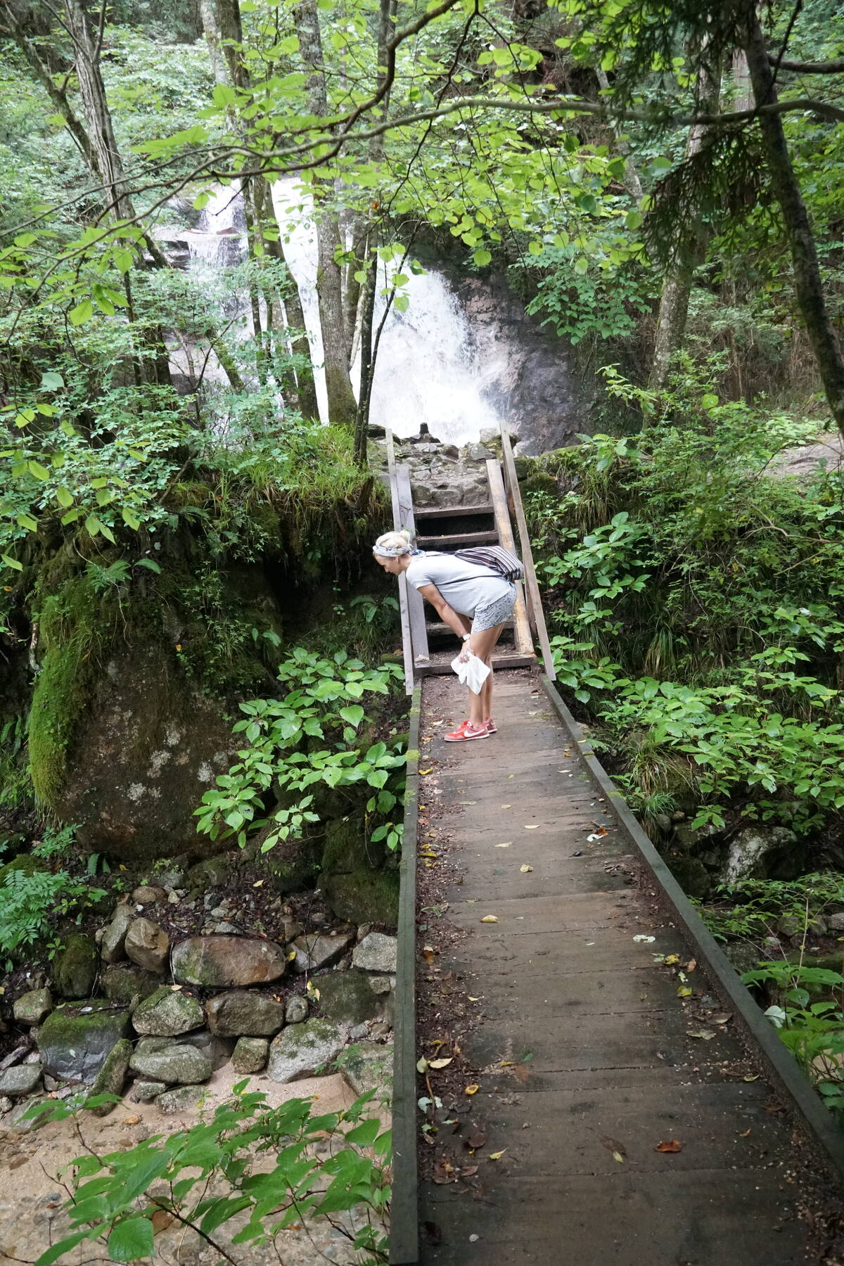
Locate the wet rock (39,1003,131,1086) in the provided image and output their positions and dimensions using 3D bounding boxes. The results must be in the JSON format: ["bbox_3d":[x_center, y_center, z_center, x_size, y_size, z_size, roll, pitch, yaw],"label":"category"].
[{"bbox_3d":[-1.878,2.273,6.450,0.500,0.380,0.420,0,7,0],"label":"wet rock"}]

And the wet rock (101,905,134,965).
[{"bbox_3d":[-1.825,1.810,6.950,0.200,0.300,0.280,0,7,0],"label":"wet rock"}]

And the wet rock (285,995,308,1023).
[{"bbox_3d":[-0.736,2.215,6.820,0.135,0.160,0.140,-4,8,-13],"label":"wet rock"}]

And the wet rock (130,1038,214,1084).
[{"bbox_3d":[-1.429,2.433,6.600,0.470,0.230,0.340,-4,8,-13],"label":"wet rock"}]

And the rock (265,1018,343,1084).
[{"bbox_3d":[-0.678,2.444,6.770,0.450,0.330,0.370,-4,8,-13],"label":"rock"}]

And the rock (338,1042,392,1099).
[{"bbox_3d":[-0.282,2.357,6.250,0.330,0.250,0.330,0,7,0],"label":"rock"}]

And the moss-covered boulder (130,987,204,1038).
[{"bbox_3d":[-1.479,2.204,6.750,0.420,0.280,0.340,-4,8,-13],"label":"moss-covered boulder"}]

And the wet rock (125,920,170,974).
[{"bbox_3d":[-1.618,1.854,6.850,0.260,0.270,0.270,0,7,0],"label":"wet rock"}]

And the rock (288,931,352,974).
[{"bbox_3d":[-0.613,1.952,7.080,0.380,0.220,0.290,-4,8,-13],"label":"rock"}]

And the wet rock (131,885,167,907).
[{"bbox_3d":[-1.691,1.632,7.200,0.220,0.130,0.180,-4,8,-13],"label":"wet rock"}]

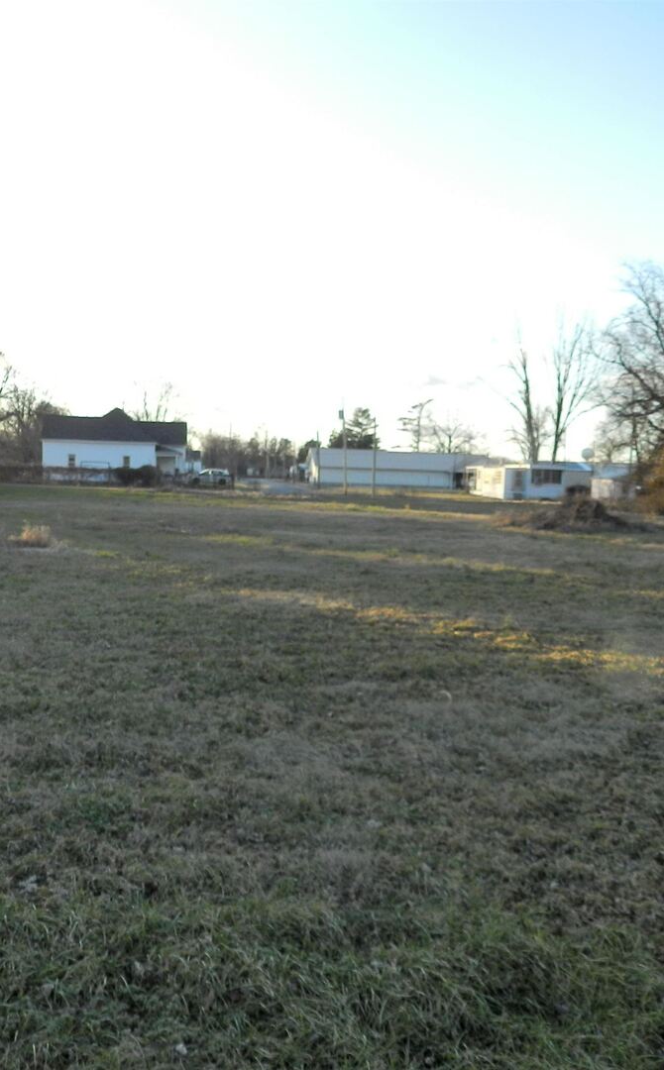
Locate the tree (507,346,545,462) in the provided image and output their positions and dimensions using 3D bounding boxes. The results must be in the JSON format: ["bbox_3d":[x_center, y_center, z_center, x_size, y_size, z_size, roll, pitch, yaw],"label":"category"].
[{"bbox_3d":[20.807,-12.136,97.000,4.100,15.911,4.000,1,4,-6],"label":"tree"}]

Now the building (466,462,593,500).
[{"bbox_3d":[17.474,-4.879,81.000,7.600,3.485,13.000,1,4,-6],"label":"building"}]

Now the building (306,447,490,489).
[{"bbox_3d":[9.189,-9.508,130.000,22.500,5.753,14.000,1,4,-6],"label":"building"}]

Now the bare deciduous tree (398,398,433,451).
[{"bbox_3d":[13.554,-15.093,148.000,5.500,14.387,5.200,1,4,-6],"label":"bare deciduous tree"}]

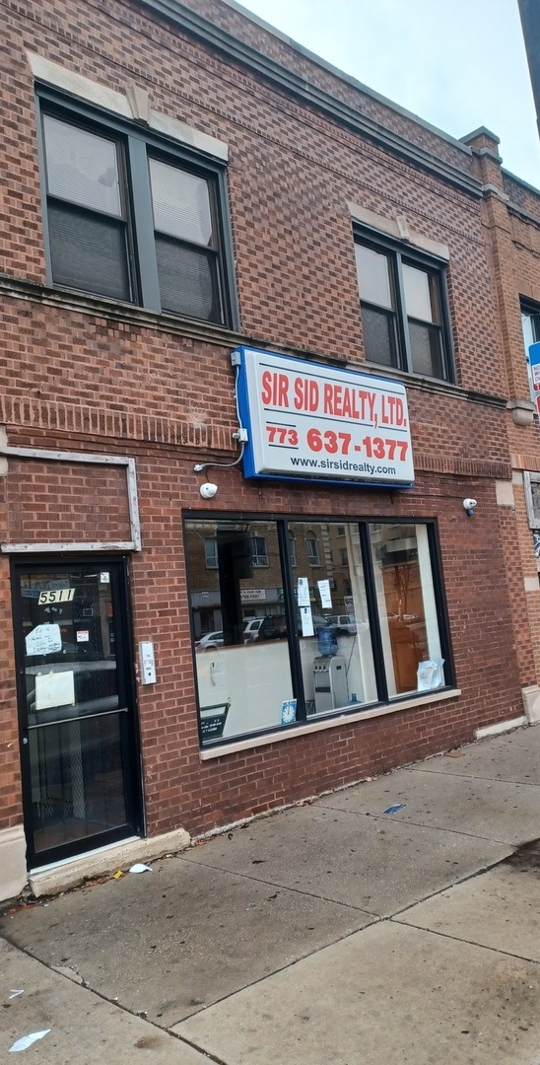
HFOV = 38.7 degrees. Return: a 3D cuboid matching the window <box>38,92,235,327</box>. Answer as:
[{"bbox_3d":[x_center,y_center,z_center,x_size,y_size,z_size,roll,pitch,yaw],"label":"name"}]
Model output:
[{"bbox_3d":[-1.100,-2.705,6.695,1.982,1.630,0.110,0,-7,-44],"label":"window"}]

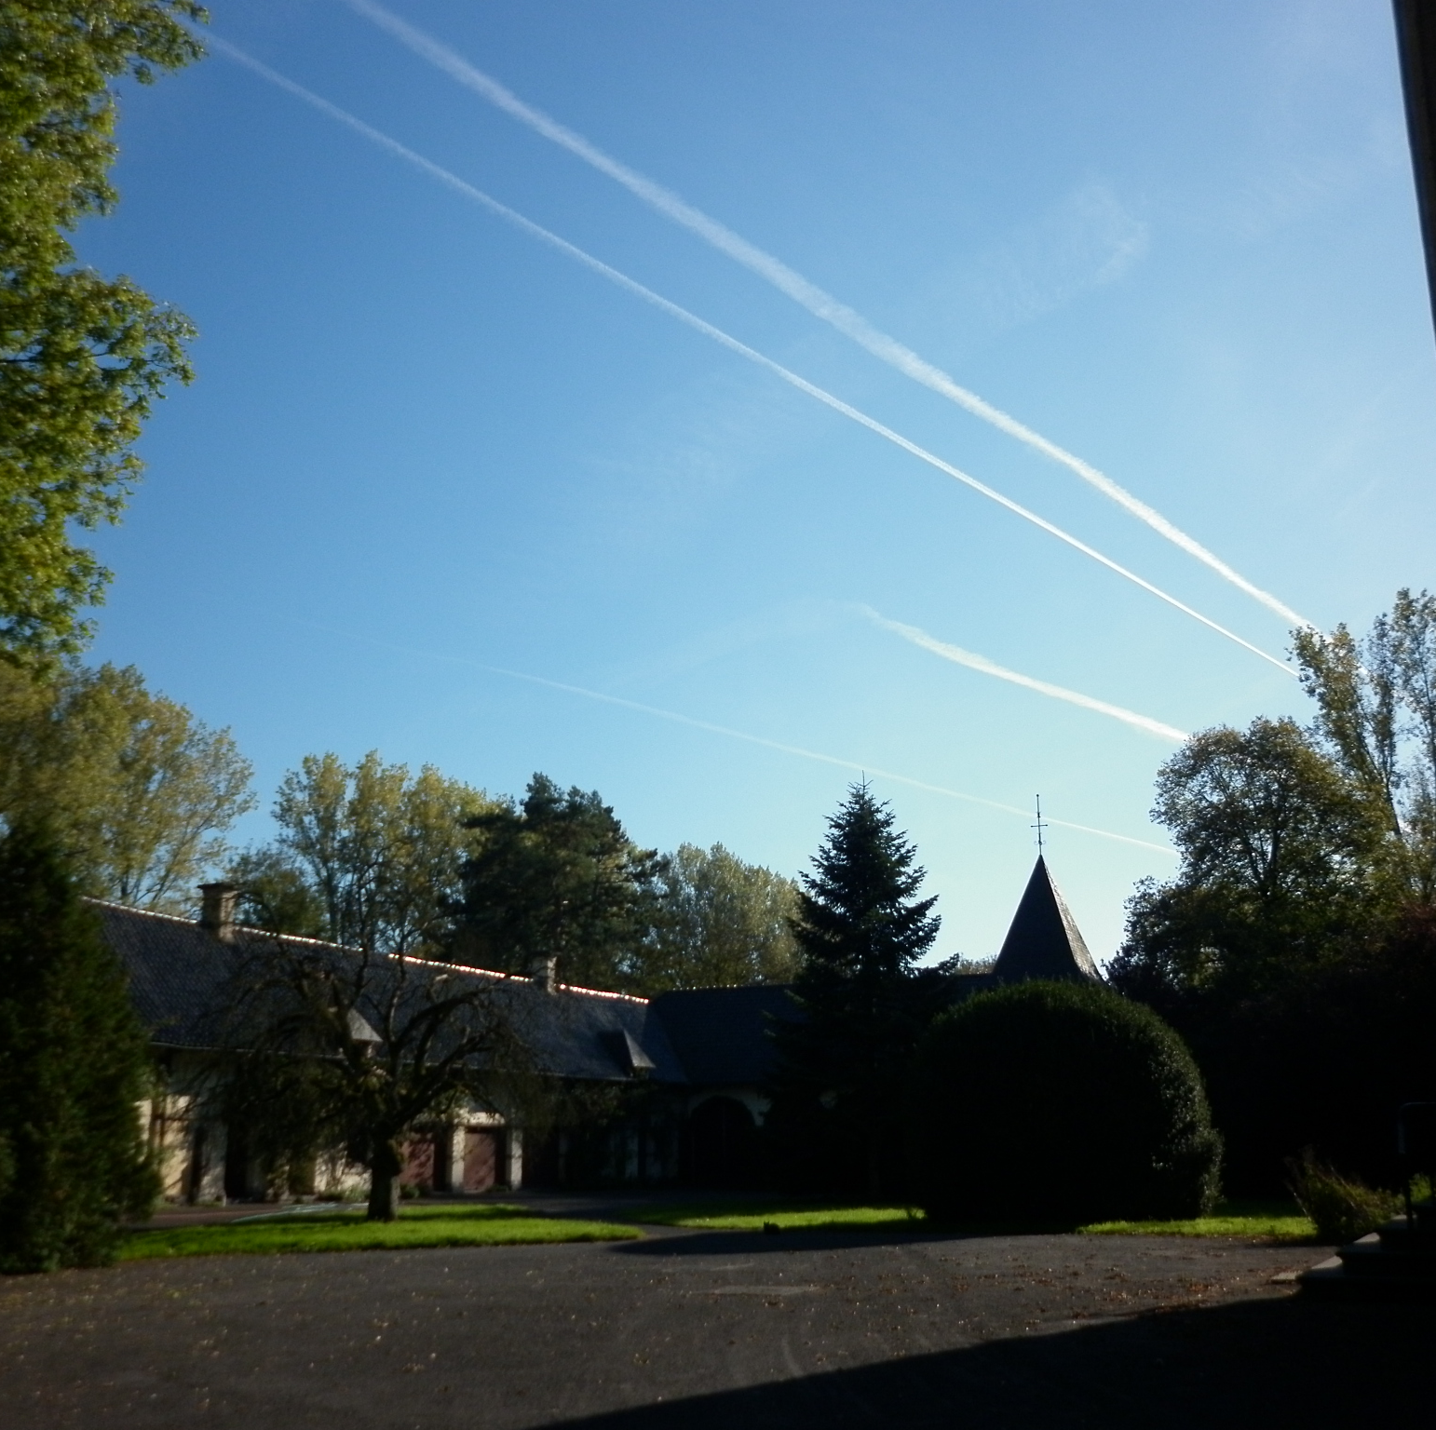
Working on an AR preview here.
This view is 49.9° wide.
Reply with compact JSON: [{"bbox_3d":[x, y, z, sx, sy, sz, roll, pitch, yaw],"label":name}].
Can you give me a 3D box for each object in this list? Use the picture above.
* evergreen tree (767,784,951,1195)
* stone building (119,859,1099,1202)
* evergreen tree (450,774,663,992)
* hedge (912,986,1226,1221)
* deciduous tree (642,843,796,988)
[{"bbox_3d":[4.608,8.320,47.939,5.770,12.546,5.770,-2,-16,5],"label":"evergreen tree"},{"bbox_3d":[-2.019,9.355,52.086,24.700,12.870,39.000,-7,-17,23],"label":"stone building"},{"bbox_3d":[-8.270,13.041,79.001,10.524,20.442,10.524,1,-16,-6],"label":"evergreen tree"},{"bbox_3d":[7.030,7.683,31.077,6.140,4.601,5.663,-4,-16,12],"label":"hedge"},{"bbox_3d":[-0.138,17.540,93.758,10.172,19.706,10.172,0,-16,0],"label":"deciduous tree"}]

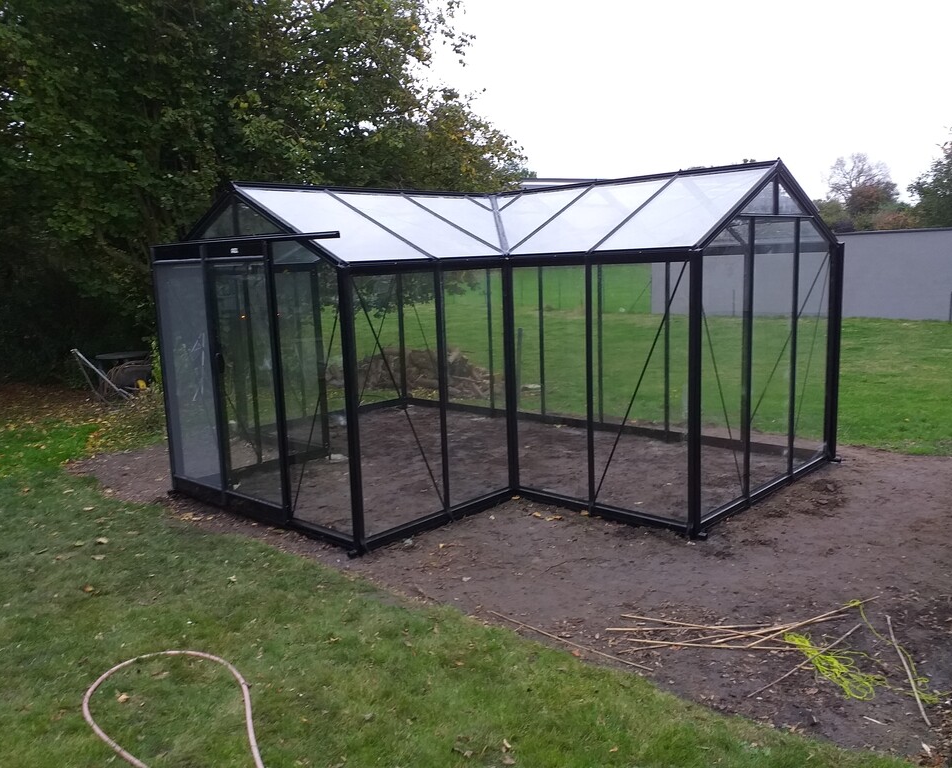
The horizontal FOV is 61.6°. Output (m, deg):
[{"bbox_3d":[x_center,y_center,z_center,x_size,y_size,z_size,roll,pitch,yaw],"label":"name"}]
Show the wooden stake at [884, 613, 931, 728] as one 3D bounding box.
[{"bbox_3d":[1.775,1.157,3.300,0.030,0.023,0.944,1,9,19],"label":"wooden stake"}]

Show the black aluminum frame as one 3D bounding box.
[{"bbox_3d":[-0.327,-0.459,6.908,5.324,2.342,3.920,6,11,43],"label":"black aluminum frame"}]

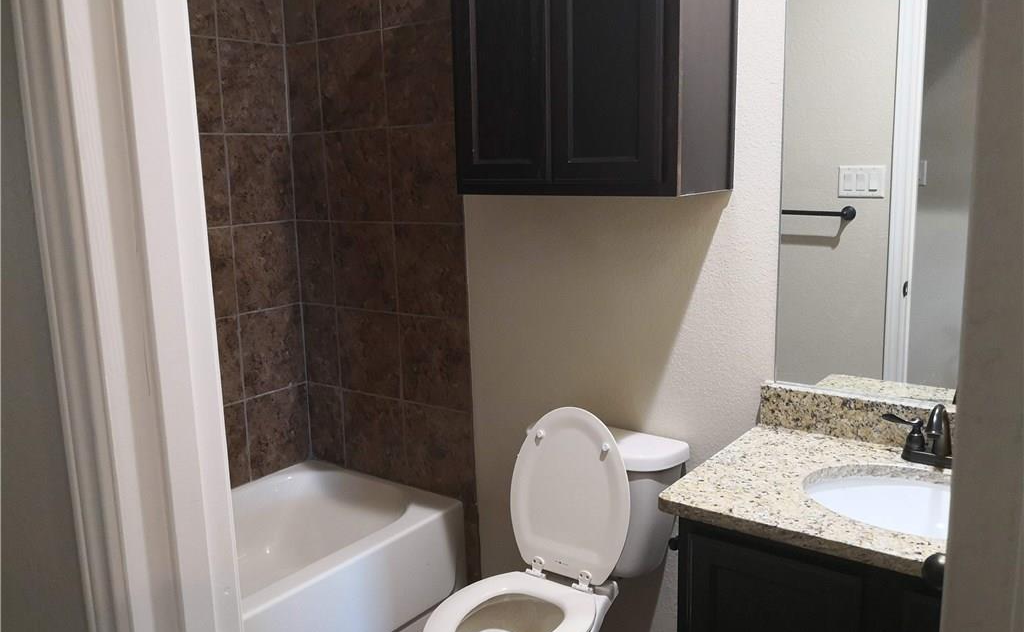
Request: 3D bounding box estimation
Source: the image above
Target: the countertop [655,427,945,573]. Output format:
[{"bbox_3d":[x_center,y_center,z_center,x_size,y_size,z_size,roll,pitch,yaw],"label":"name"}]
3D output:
[{"bbox_3d":[0.779,0.361,1.534,0.835,0.028,0.560,6,12,35],"label":"countertop"}]

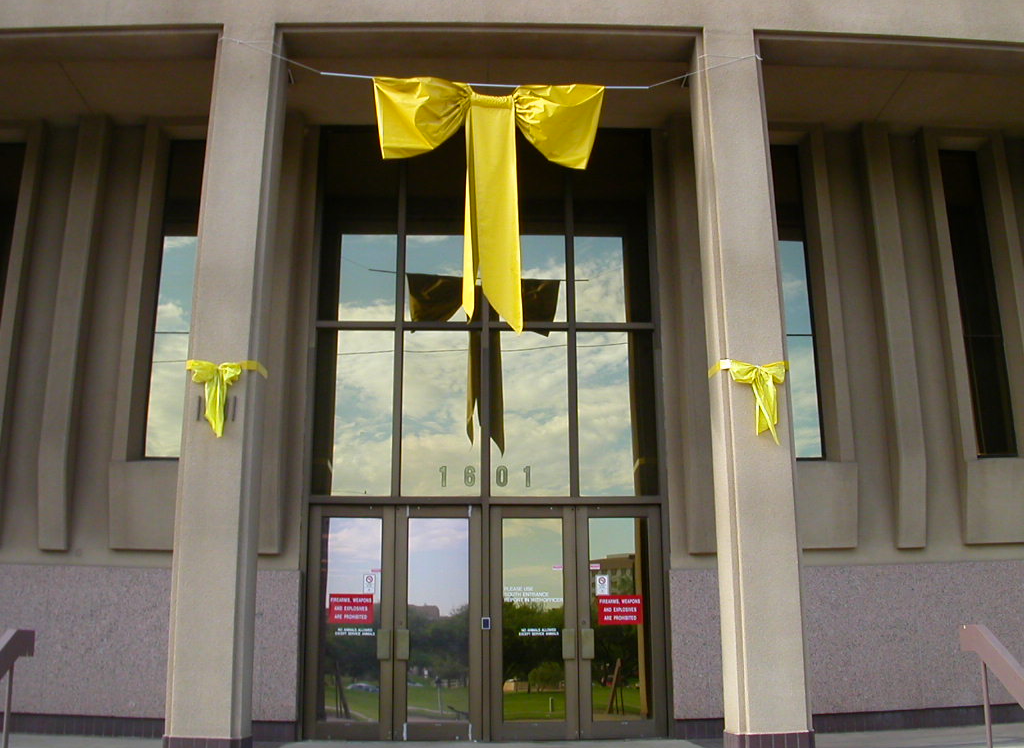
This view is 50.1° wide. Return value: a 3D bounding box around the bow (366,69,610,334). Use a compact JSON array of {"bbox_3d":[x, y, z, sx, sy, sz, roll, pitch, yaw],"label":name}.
[{"bbox_3d":[-0.190,-1.525,9.731,2.100,2.420,0.350,0,-16,-2],"label":"bow"}]

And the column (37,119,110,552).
[{"bbox_3d":[-4.683,-0.525,11.706,0.310,4.850,0.300,0,-16,-2],"label":"column"}]

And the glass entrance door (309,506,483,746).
[{"bbox_3d":[-1.181,2.526,11.212,1.820,2.420,0.100,0,-16,-2],"label":"glass entrance door"}]

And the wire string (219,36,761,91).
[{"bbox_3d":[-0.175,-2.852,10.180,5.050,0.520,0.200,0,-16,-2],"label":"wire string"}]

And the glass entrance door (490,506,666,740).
[{"bbox_3d":[0.695,2.529,11.266,1.820,2.420,0.100,0,-16,-2],"label":"glass entrance door"}]

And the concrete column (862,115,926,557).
[{"bbox_3d":[4.189,-0.510,11.959,0.310,4.850,0.300,0,-16,-2],"label":"concrete column"}]

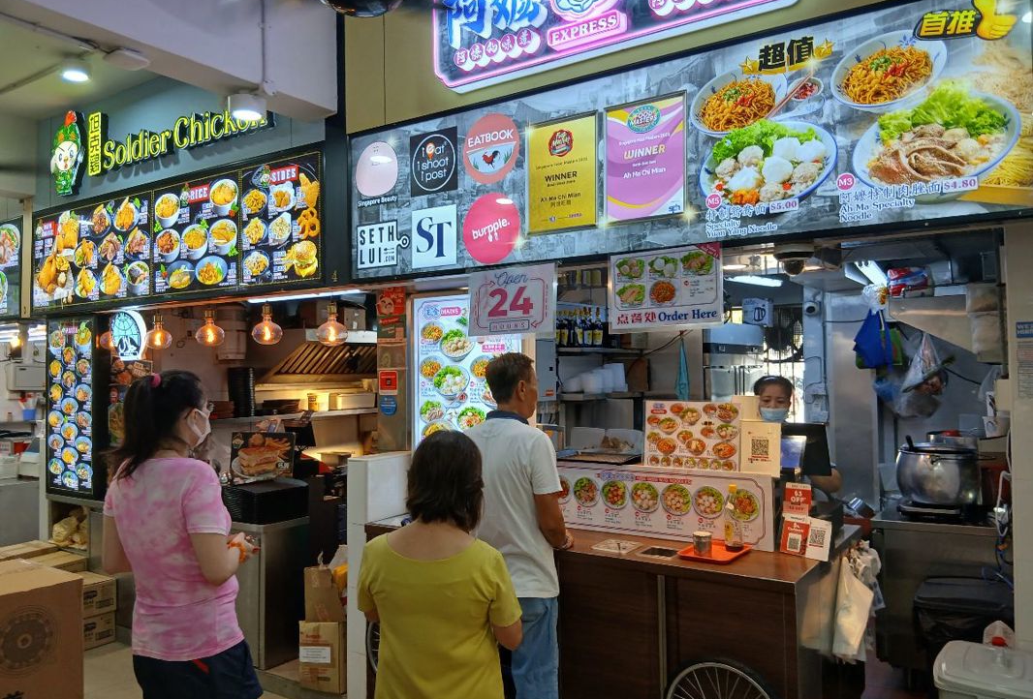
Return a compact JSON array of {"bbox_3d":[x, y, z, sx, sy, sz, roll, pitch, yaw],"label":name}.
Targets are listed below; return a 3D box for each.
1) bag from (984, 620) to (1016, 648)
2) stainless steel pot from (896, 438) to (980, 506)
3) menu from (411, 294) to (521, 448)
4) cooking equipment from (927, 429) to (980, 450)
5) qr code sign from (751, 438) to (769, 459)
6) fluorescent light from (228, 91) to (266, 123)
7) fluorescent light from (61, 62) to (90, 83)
[{"bbox_3d":[1.618,0.963,2.600,0.120,0.130,0.120,-2,-2,34],"label":"bag"},{"bbox_3d":[2.322,0.685,4.270,0.420,0.330,0.420,-2,-2,34],"label":"stainless steel pot"},{"bbox_3d":[-0.235,0.168,3.658,0.645,0.860,0.040,-2,-2,34],"label":"menu"},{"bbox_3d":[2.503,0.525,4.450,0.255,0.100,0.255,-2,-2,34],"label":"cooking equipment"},{"bbox_3d":[0.948,0.383,3.020,0.076,0.083,0.010,-2,-12,34],"label":"qr code sign"},{"bbox_3d":[-1.331,-1.196,3.840,0.175,0.095,0.175,-1,-1,0],"label":"fluorescent light"},{"bbox_3d":[-2.735,-1.730,4.820,0.165,0.092,0.165,-2,-2,34],"label":"fluorescent light"}]

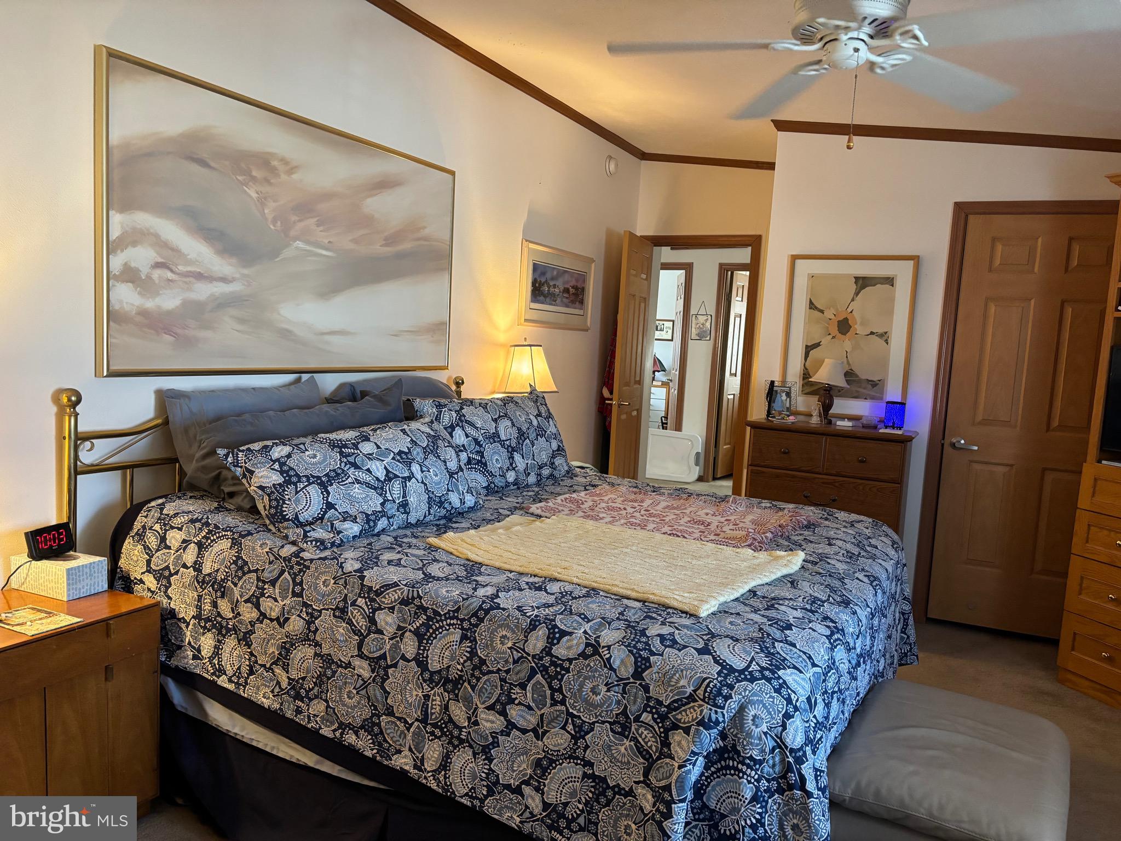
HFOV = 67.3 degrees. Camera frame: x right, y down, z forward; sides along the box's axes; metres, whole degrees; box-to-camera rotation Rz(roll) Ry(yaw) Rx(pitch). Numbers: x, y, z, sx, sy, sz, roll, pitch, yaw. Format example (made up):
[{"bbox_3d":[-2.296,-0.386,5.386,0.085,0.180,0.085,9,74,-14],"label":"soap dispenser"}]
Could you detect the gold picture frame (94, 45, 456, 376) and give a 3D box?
[{"bbox_3d":[-0.955,-0.661,3.285,0.040,0.955,1.810,6,6,27],"label":"gold picture frame"}]

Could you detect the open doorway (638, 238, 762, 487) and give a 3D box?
[{"bbox_3d":[0.953,-0.268,6.158,0.900,2.110,0.140,6,6,27],"label":"open doorway"}]

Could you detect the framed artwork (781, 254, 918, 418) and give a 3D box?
[{"bbox_3d":[1.492,-0.429,4.411,0.644,0.855,0.027,6,6,27],"label":"framed artwork"}]

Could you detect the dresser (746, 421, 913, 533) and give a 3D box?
[{"bbox_3d":[1.351,0.513,4.321,0.780,0.977,0.420,6,6,27],"label":"dresser"}]

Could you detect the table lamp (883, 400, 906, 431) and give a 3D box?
[{"bbox_3d":[1.642,-0.024,4.133,0.100,0.137,0.100,6,6,27],"label":"table lamp"}]

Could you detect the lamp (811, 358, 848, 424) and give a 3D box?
[{"bbox_3d":[1.379,-0.149,4.338,0.200,0.335,0.200,6,6,27],"label":"lamp"}]

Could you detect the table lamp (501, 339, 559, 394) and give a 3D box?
[{"bbox_3d":[-0.191,-0.087,4.567,0.335,0.710,0.335,6,6,27],"label":"table lamp"}]

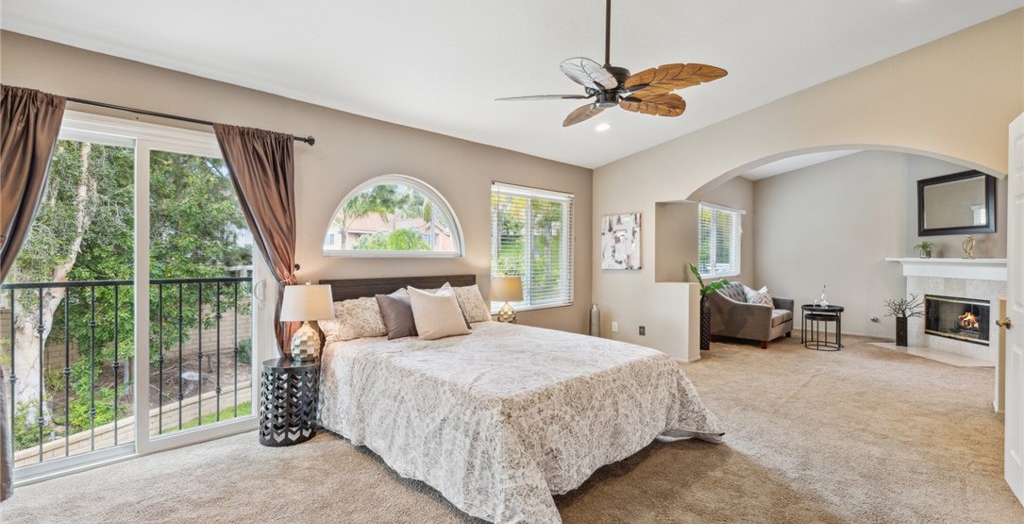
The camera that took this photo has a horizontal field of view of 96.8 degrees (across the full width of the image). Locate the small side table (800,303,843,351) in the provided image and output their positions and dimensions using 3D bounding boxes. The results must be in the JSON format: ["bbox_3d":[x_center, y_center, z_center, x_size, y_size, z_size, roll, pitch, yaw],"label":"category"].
[{"bbox_3d":[4.448,0.947,6.539,0.600,0.545,0.530,0,1,-45],"label":"small side table"}]

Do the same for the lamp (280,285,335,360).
[{"bbox_3d":[-1.506,0.430,3.339,0.360,0.565,0.360,0,1,-45],"label":"lamp"}]

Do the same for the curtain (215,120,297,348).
[{"bbox_3d":[-1.846,0.139,3.315,0.580,2.200,0.160,0,1,-45],"label":"curtain"}]

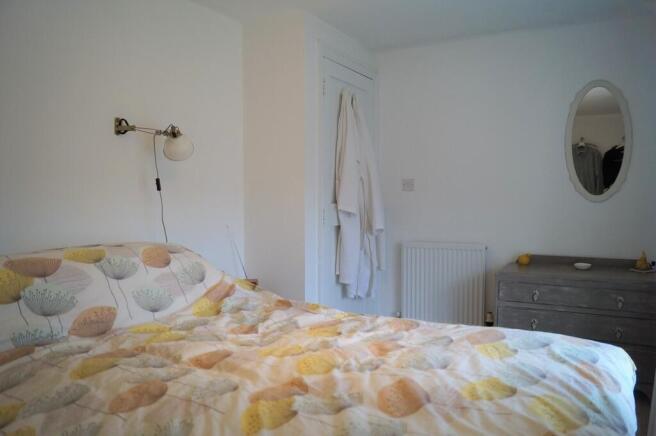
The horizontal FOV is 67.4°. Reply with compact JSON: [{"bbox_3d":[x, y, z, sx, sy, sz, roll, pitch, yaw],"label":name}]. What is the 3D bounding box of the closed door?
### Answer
[{"bbox_3d":[0.150,-0.030,3.400,0.050,1.980,0.690,0,0,33],"label":"closed door"}]

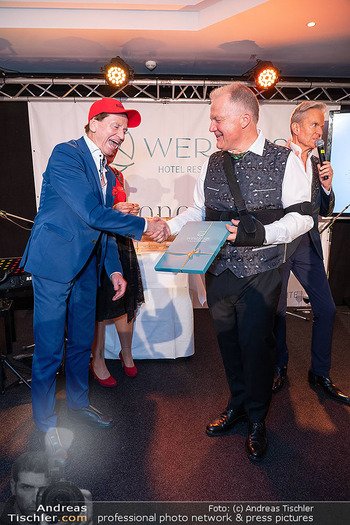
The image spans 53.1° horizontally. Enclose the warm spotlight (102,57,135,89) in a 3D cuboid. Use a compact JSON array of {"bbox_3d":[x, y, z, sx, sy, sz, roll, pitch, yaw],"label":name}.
[{"bbox_3d":[-0.537,-1.781,3.256,0.270,0.240,0.230,-1,51,-1],"label":"warm spotlight"}]

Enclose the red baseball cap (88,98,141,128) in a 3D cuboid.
[{"bbox_3d":[-0.289,-0.708,1.643,0.265,0.130,0.175,0,2,25],"label":"red baseball cap"}]

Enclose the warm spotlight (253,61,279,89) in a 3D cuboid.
[{"bbox_3d":[0.834,-1.760,3.261,0.250,0.240,0.230,-2,51,-7],"label":"warm spotlight"}]

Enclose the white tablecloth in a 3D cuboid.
[{"bbox_3d":[-0.268,0.295,2.993,0.820,0.750,0.740,-1,11,-2],"label":"white tablecloth"}]

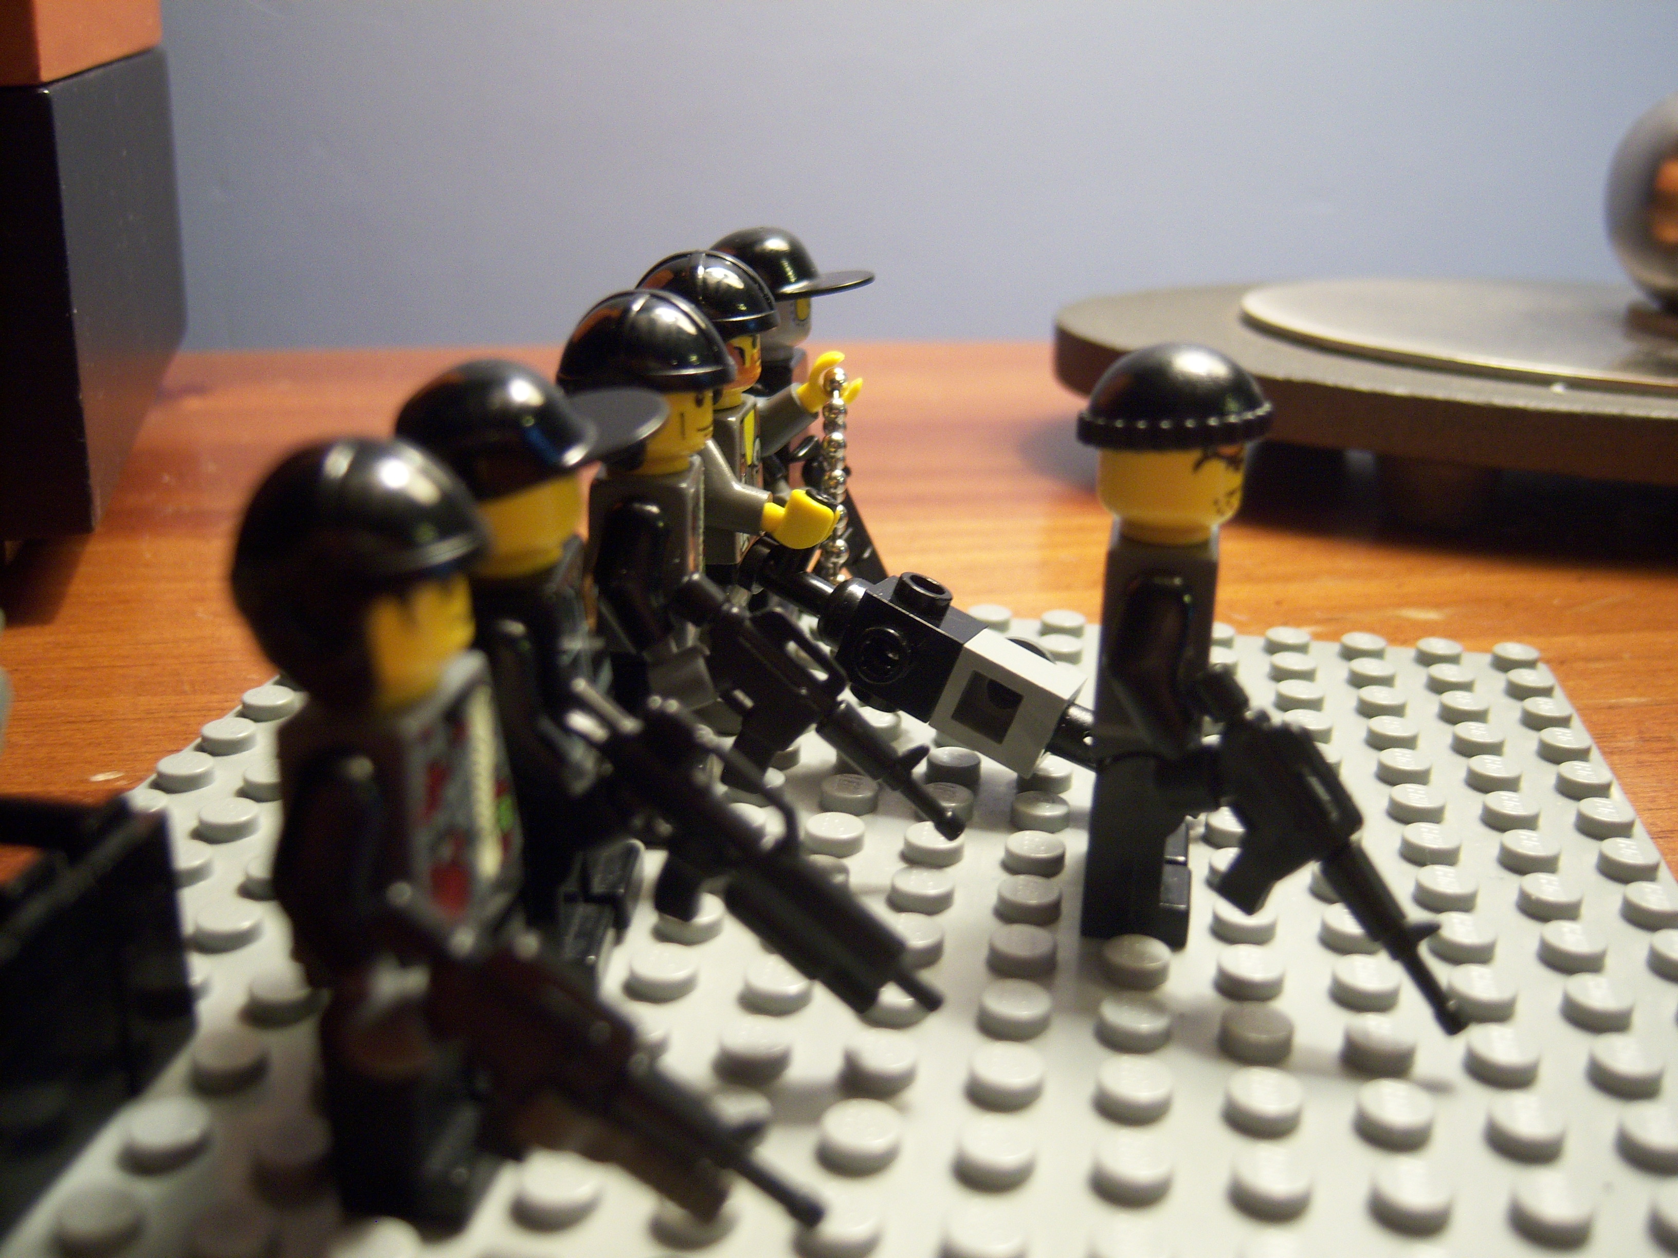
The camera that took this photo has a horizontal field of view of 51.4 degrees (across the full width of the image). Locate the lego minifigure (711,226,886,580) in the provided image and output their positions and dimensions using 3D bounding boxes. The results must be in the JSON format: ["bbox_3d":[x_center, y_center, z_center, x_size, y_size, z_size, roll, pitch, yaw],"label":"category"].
[{"bbox_3d":[-0.004,-0.020,0.185,0.020,0.043,0.021,4,19,8],"label":"lego minifigure"}]

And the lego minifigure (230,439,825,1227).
[{"bbox_3d":[-0.016,0.011,0.095,0.033,0.042,0.022,4,19,8],"label":"lego minifigure"}]

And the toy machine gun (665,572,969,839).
[{"bbox_3d":[-0.003,0.008,0.135,0.029,0.015,0.004,43,23,-2],"label":"toy machine gun"}]

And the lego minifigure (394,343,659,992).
[{"bbox_3d":[-0.020,0.003,0.119,0.019,0.042,0.021,4,19,8],"label":"lego minifigure"}]

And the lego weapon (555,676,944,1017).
[{"bbox_3d":[-0.006,0.015,0.112,0.032,0.013,0.004,41,23,-1],"label":"lego weapon"}]

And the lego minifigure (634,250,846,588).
[{"bbox_3d":[-0.009,-0.013,0.163,0.020,0.043,0.022,4,19,8],"label":"lego minifigure"}]

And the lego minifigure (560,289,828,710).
[{"bbox_3d":[-0.014,-0.005,0.141,0.018,0.043,0.021,4,19,8],"label":"lego minifigure"}]

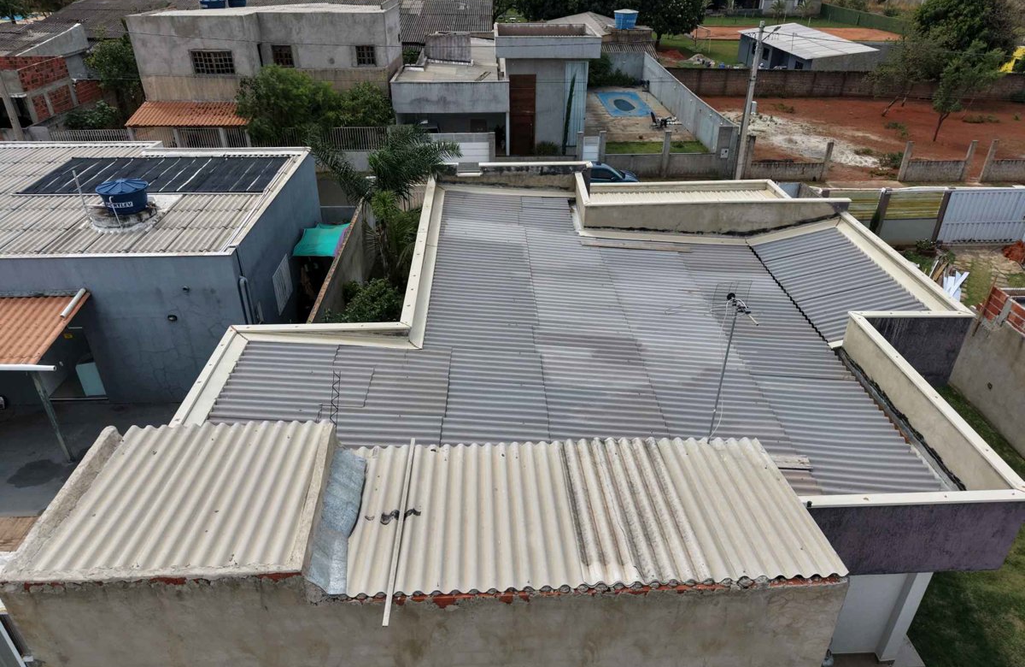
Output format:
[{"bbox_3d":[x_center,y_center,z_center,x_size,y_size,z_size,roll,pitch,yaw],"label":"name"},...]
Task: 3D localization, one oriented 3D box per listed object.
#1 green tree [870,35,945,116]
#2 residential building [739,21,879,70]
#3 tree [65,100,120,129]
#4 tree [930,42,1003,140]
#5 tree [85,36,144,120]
[{"bbox_3d":[27.334,-18.201,49.688,4.800,5.400,4.500,-1,30,-2],"label":"green tree"},{"bbox_3d":[21.766,-21.080,54.257,5.200,2.950,13.500,-1,30,-2],"label":"residential building"},{"bbox_3d":[-22.520,-10.976,38.833,2.900,3.200,2.600,-1,30,-2],"label":"tree"},{"bbox_3d":[27.608,-14.650,43.192,4.000,5.800,3.800,-1,30,-2],"label":"tree"},{"bbox_3d":[-22.297,-14.153,41.611,4.100,5.900,4.000,-1,30,-2],"label":"tree"}]

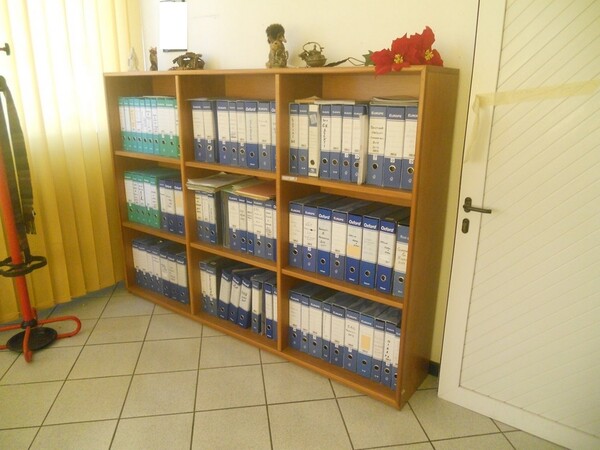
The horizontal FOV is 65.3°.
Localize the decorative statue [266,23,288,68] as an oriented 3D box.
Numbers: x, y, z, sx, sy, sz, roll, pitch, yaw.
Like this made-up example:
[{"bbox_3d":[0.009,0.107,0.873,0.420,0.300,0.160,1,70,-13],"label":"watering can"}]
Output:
[{"bbox_3d":[-0.116,-0.914,2.411,0.100,0.236,0.090,12,20,35],"label":"decorative statue"}]

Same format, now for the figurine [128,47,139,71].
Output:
[{"bbox_3d":[-1.084,-1.066,3.032,0.070,0.168,0.055,12,20,35],"label":"figurine"}]

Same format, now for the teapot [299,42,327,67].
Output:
[{"bbox_3d":[0.061,-0.820,2.277,0.135,0.132,0.105,2,16,5],"label":"teapot"}]

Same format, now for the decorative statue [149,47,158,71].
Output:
[{"bbox_3d":[-0.934,-1.050,2.986,0.055,0.165,0.050,12,20,35],"label":"decorative statue"}]

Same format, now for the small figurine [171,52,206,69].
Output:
[{"bbox_3d":[-0.674,-0.971,2.806,0.200,0.118,0.110,12,20,35],"label":"small figurine"}]

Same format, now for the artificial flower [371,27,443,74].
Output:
[{"bbox_3d":[0.424,-0.693,1.863,0.265,0.185,0.200,7,17,20],"label":"artificial flower"}]

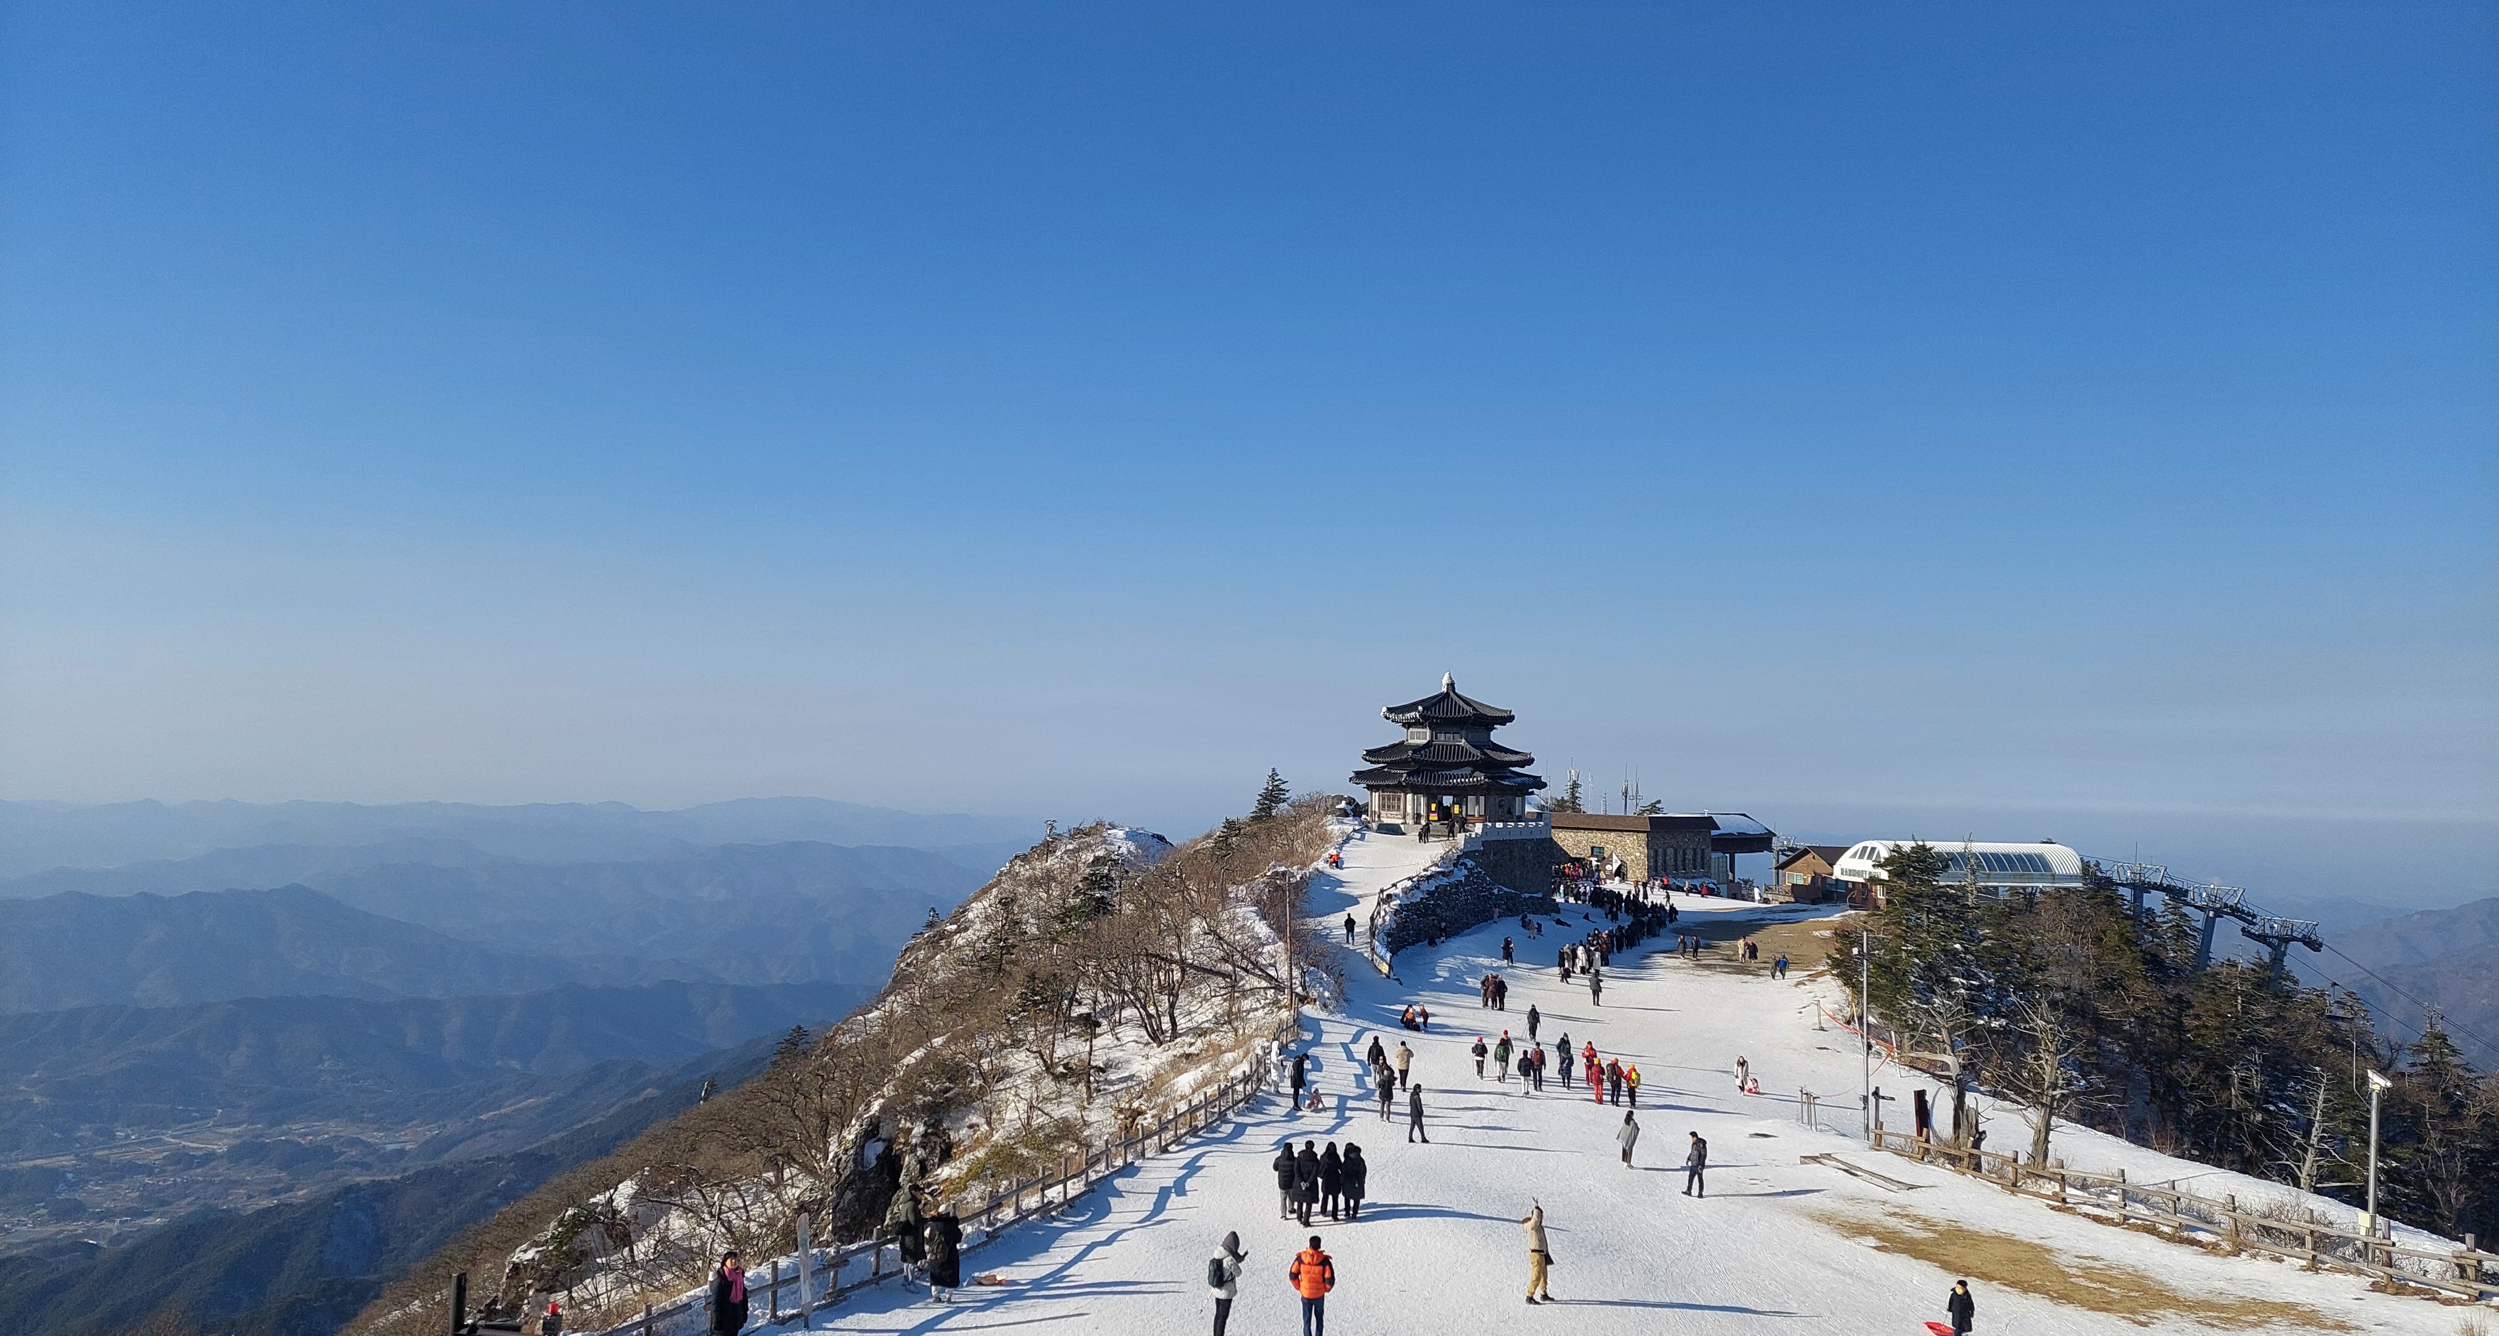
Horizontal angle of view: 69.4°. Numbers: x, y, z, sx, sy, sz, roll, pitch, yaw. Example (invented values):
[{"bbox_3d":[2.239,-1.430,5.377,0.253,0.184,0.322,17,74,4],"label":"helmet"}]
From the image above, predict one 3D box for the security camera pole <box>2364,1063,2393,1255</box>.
[{"bbox_3d":[29.075,12.777,46.500,0.600,5.000,0.600,3,-3,-24],"label":"security camera pole"}]

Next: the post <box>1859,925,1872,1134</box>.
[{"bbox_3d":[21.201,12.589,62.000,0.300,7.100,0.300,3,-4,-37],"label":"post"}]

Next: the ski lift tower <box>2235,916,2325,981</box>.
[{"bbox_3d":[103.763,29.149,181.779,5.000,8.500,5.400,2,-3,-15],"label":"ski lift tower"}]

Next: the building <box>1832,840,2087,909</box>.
[{"bbox_3d":[77.068,22.291,196.562,25.500,7.000,9.000,2,-3,-19],"label":"building"}]

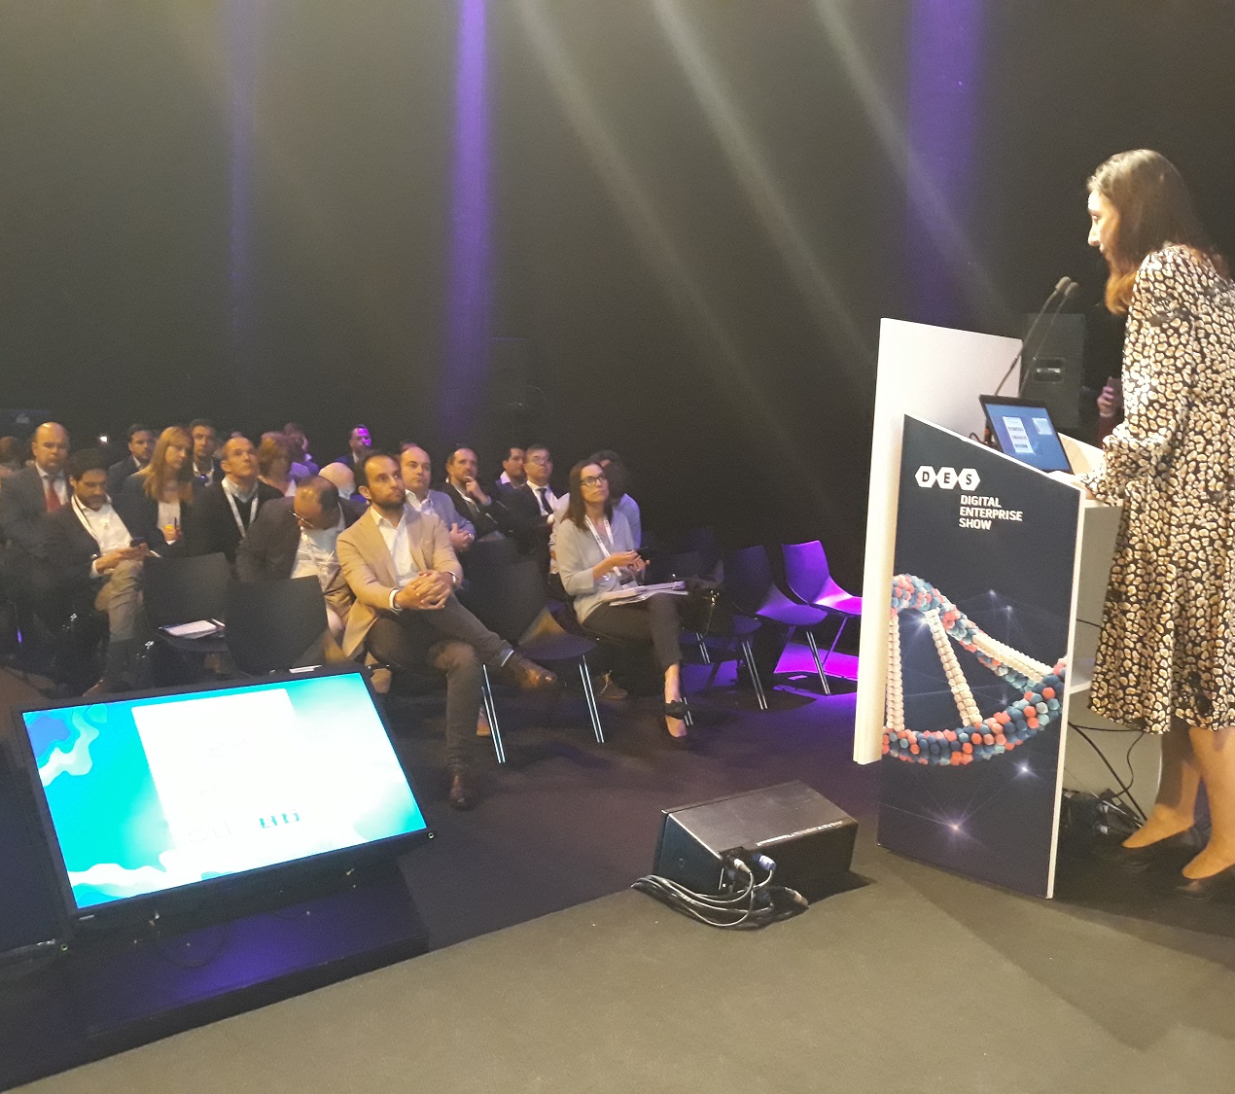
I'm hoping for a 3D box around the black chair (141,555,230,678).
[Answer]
[{"bbox_3d":[-1.790,0.426,4.990,0.500,0.790,0.520,-3,8,-42],"label":"black chair"}]

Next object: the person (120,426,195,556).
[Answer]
[{"bbox_3d":[-2.183,0.092,5.578,0.500,1.300,0.780,-3,8,-42],"label":"person"}]

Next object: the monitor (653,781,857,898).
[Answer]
[{"bbox_3d":[0.321,0.655,2.542,0.420,0.150,0.230,-3,8,-38],"label":"monitor"}]

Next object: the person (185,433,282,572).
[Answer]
[{"bbox_3d":[-1.851,0.078,5.882,0.560,1.290,0.800,-3,8,-42],"label":"person"}]

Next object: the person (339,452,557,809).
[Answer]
[{"bbox_3d":[-0.700,0.280,4.500,0.660,1.280,0.840,-2,7,-38],"label":"person"}]

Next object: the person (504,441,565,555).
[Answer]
[{"bbox_3d":[-0.334,-0.009,7.407,0.540,1.300,0.820,-3,7,-40],"label":"person"}]

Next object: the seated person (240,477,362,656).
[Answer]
[{"bbox_3d":[-1.277,0.238,5.230,0.560,1.150,0.820,-3,8,-42],"label":"seated person"}]

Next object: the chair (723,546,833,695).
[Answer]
[{"bbox_3d":[0.826,0.401,6.151,0.500,0.790,0.520,-3,8,-42],"label":"chair"}]

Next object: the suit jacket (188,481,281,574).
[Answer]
[{"bbox_3d":[-1.859,0.120,5.908,0.560,0.950,0.700,-3,8,-42],"label":"suit jacket"}]

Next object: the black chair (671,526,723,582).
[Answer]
[{"bbox_3d":[0.619,0.283,7.380,0.510,0.790,0.570,-3,8,-42],"label":"black chair"}]

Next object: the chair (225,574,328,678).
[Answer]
[{"bbox_3d":[-1.224,0.524,4.327,0.510,0.790,0.570,-3,8,-42],"label":"chair"}]

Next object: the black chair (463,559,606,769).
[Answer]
[{"bbox_3d":[-0.411,0.478,5.071,0.510,0.790,0.570,-3,8,-42],"label":"black chair"}]

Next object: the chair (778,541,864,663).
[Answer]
[{"bbox_3d":[1.280,0.378,6.663,0.510,0.790,0.570,-4,8,-44],"label":"chair"}]

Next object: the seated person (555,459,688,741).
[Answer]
[{"bbox_3d":[0.010,0.250,5.200,0.780,1.260,0.490,7,8,42],"label":"seated person"}]

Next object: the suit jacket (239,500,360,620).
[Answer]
[{"bbox_3d":[-1.409,0.050,5.331,0.560,0.640,0.480,-2,7,-37],"label":"suit jacket"}]

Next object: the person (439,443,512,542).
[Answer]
[{"bbox_3d":[-0.755,0.023,6.883,0.540,1.270,0.780,-3,8,-42],"label":"person"}]

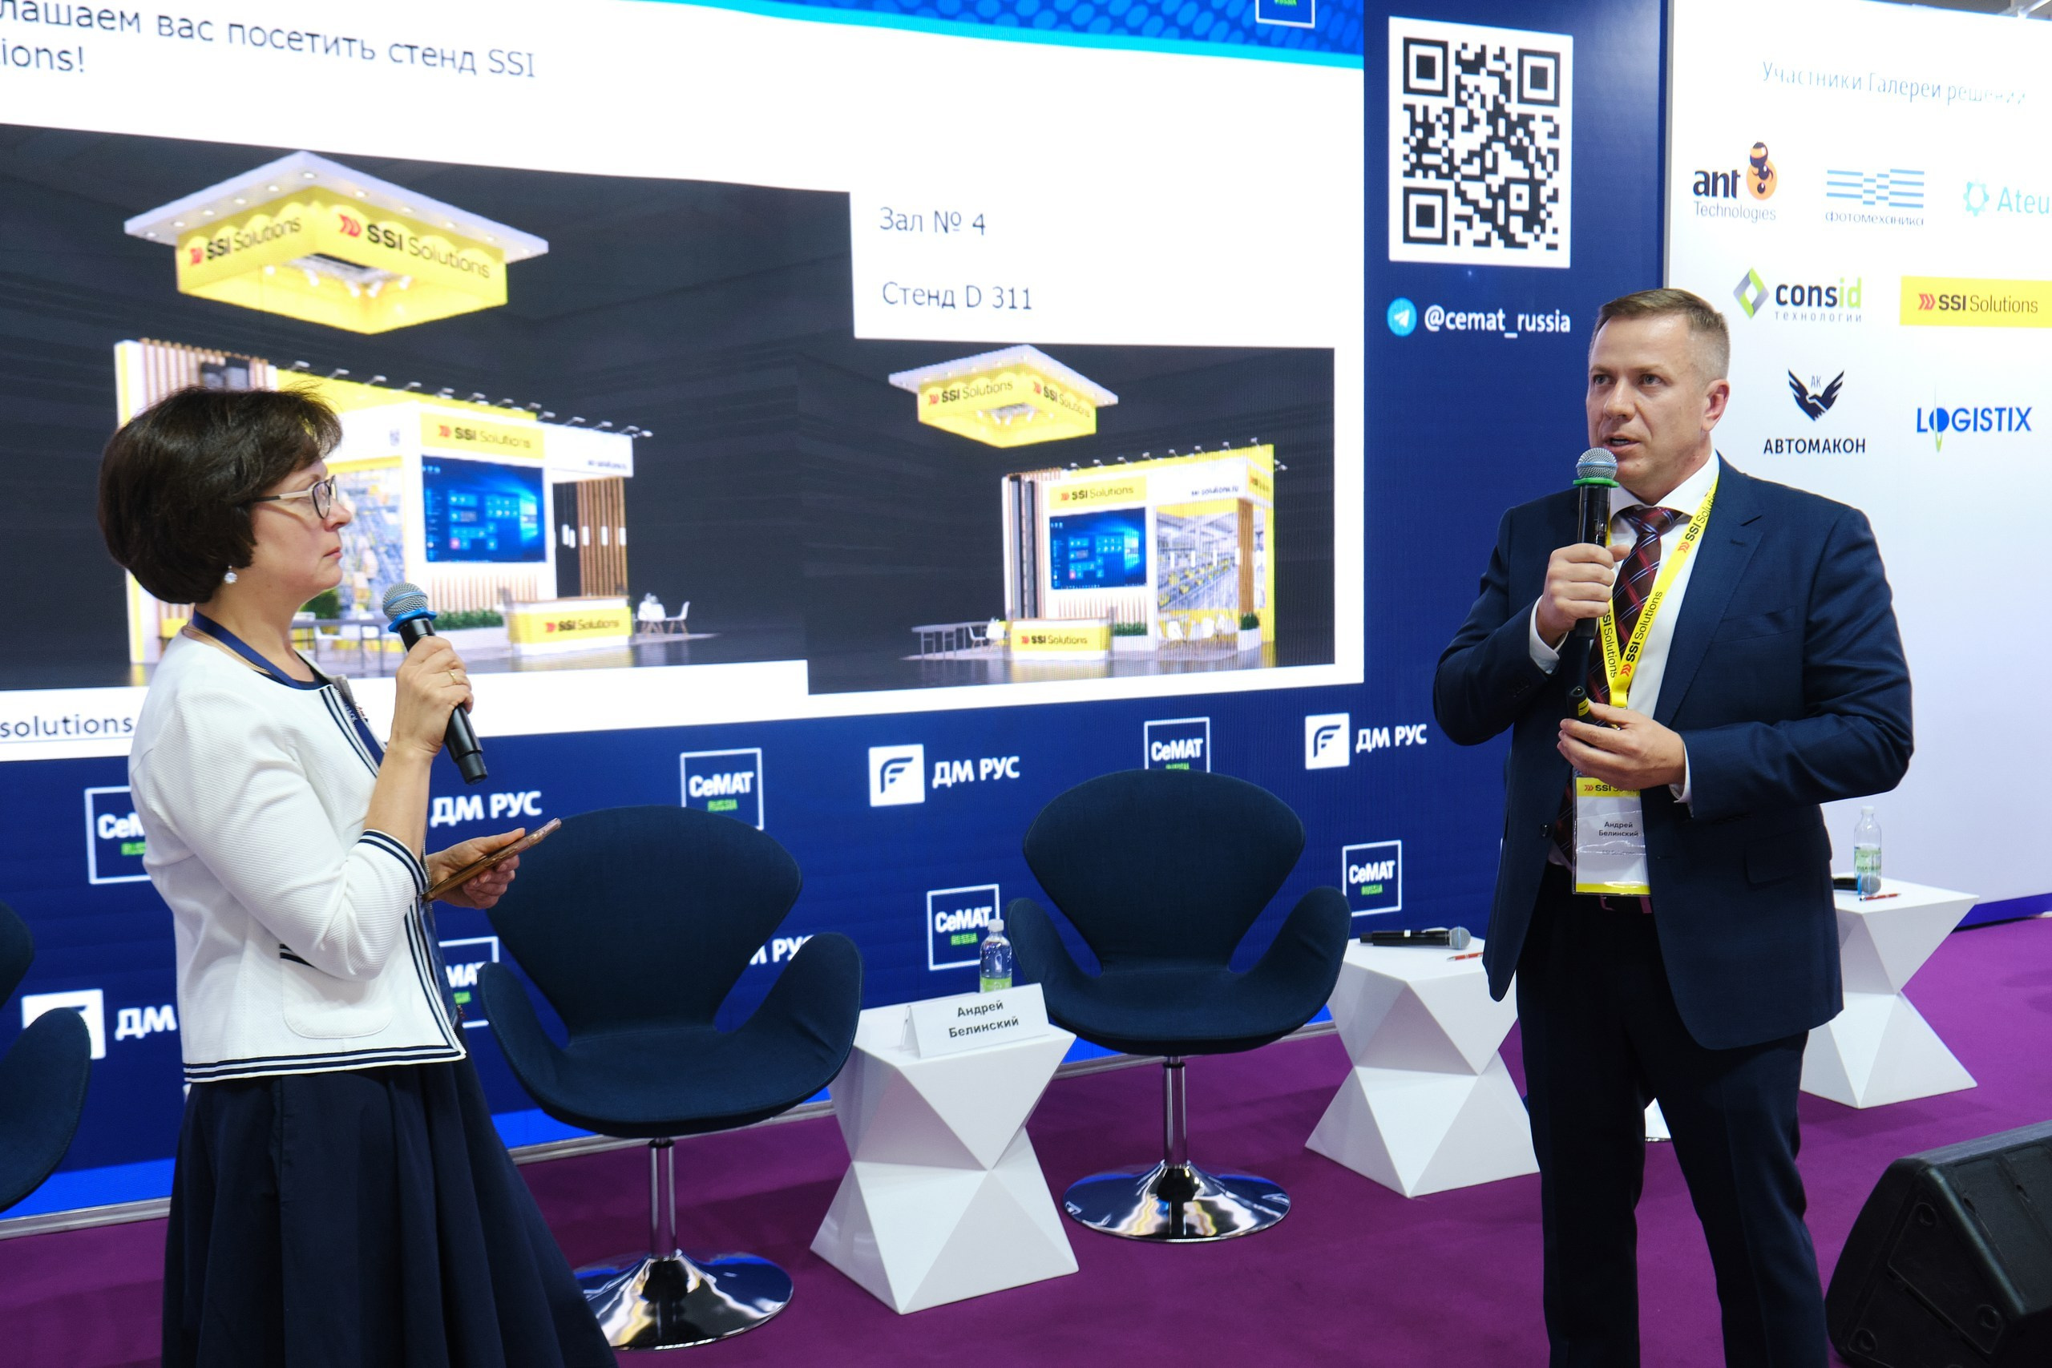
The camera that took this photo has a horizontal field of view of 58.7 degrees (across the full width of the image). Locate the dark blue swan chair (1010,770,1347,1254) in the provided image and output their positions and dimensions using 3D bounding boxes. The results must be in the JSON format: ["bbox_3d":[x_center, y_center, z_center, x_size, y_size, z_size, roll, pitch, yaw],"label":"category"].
[{"bbox_3d":[0.323,0.684,3.963,0.725,0.925,0.660,-1,5,-1],"label":"dark blue swan chair"}]

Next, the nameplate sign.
[{"bbox_3d":[-0.094,0.654,3.566,0.290,0.098,0.068,-4,6,-30],"label":"nameplate sign"}]

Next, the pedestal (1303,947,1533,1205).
[{"bbox_3d":[0.931,0.868,4.257,0.402,0.486,0.402,-3,5,-25],"label":"pedestal"}]

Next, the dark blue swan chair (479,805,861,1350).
[{"bbox_3d":[-0.710,0.742,3.520,0.725,0.925,0.660,-3,5,-19],"label":"dark blue swan chair"}]

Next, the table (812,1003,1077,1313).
[{"bbox_3d":[-0.173,0.936,3.711,0.402,0.486,0.402,-4,6,-31],"label":"table"}]

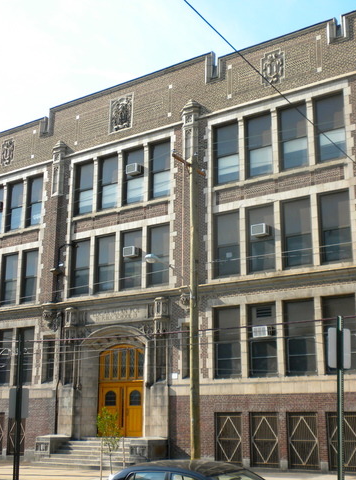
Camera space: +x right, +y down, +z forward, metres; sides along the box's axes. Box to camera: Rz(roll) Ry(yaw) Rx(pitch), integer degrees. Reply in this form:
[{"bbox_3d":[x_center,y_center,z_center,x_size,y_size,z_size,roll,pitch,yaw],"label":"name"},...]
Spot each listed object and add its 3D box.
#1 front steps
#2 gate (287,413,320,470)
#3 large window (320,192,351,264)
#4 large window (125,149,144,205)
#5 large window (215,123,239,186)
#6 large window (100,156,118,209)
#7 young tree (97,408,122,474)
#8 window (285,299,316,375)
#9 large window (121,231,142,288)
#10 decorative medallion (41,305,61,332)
[{"bbox_3d":[-3.735,9.187,29.707,5.900,1.100,2.500,-10,-18,34],"label":"front steps"},{"bbox_3d":[4.706,7.492,25.527,1.238,2.024,0.100,-10,-18,34],"label":"gate"},{"bbox_3d":[6.171,-0.502,26.630,1.230,2.780,0.200,-10,-18,34],"label":"large window"},{"bbox_3d":[-2.099,-3.105,33.444,1.230,2.780,0.200,-10,-18,34],"label":"large window"},{"bbox_3d":[2.187,-3.858,30.459,1.230,2.780,0.200,-10,-18,34],"label":"large window"},{"bbox_3d":[-3.512,-2.910,35.240,1.320,2.930,0.250,-10,-18,34],"label":"large window"},{"bbox_3d":[-2.299,6.775,22.765,0.840,2.367,0.840,0,-15,0],"label":"young tree"},{"bbox_3d":[4.780,3.766,26.553,1.230,2.780,0.200,-10,-18,34],"label":"window"},{"bbox_3d":[-2.134,0.970,32.431,1.309,2.852,0.220,-10,-18,34],"label":"large window"},{"bbox_3d":[-6.433,3.984,34.328,0.910,1.179,0.420,-10,-18,34],"label":"decorative medallion"}]

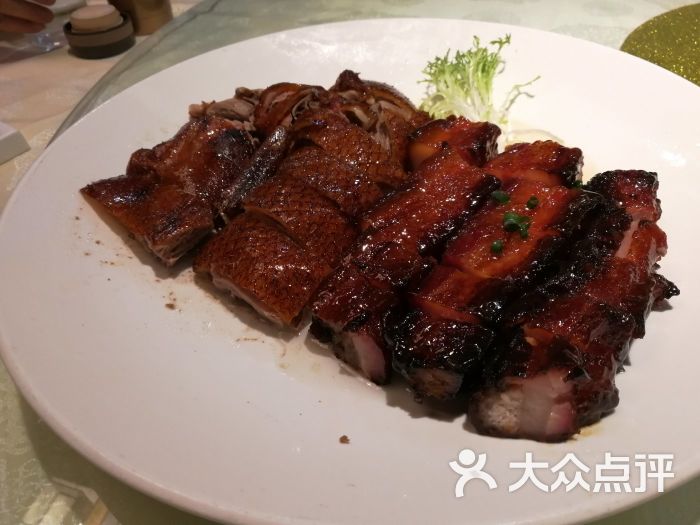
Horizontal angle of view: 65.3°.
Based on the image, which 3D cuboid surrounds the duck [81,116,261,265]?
[{"bbox_3d":[-0.078,-0.035,0.242,0.053,0.021,0.074,21,49,24],"label":"duck"}]

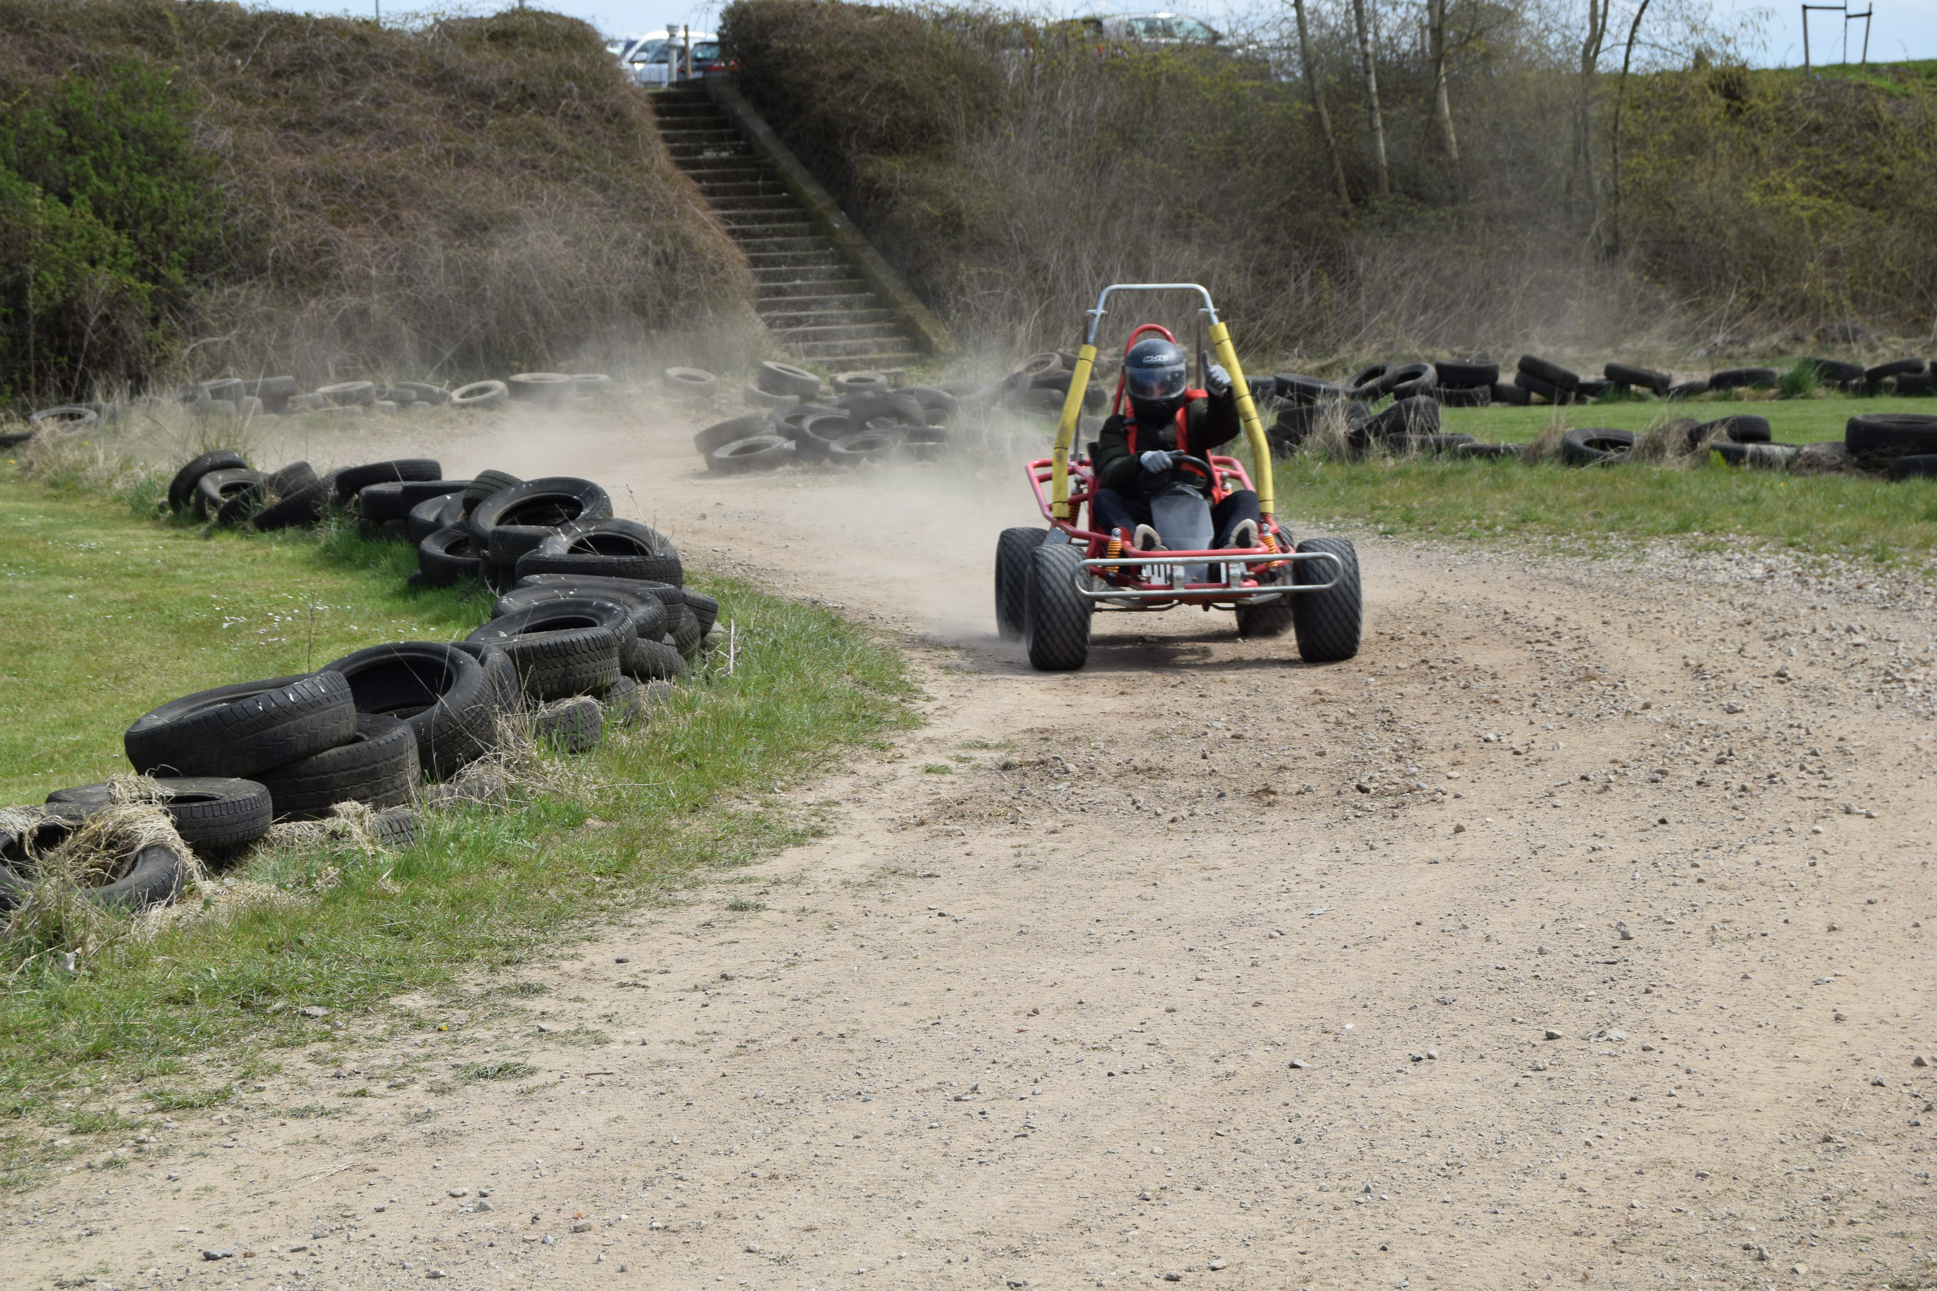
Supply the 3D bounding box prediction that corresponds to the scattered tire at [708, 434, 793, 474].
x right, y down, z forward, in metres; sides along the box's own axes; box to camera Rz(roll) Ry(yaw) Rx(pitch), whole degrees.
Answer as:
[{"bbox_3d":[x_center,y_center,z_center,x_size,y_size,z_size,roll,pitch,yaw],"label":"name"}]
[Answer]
[{"bbox_3d":[-1.612,-1.416,31.000,0.610,0.160,0.610,-12,17,-2],"label":"scattered tire"}]

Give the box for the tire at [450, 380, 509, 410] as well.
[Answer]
[{"bbox_3d":[-5.210,-2.671,44.800,0.610,0.175,0.610,-11,22,5],"label":"tire"}]

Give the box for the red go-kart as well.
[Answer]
[{"bbox_3d":[0.758,-0.681,16.333,1.270,1.420,1.900,-2,5,-6],"label":"red go-kart"}]

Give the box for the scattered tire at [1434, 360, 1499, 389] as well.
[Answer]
[{"bbox_3d":[5.001,-2.721,42.000,0.630,0.205,0.630,2,10,7],"label":"scattered tire"}]

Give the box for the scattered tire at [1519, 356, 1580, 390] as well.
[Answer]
[{"bbox_3d":[5.555,-2.610,40.200,0.610,0.175,0.610,22,3,-1],"label":"scattered tire"}]

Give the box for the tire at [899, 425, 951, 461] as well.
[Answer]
[{"bbox_3d":[-0.413,-1.552,32.300,0.590,0.200,0.590,0,13,0],"label":"tire"}]

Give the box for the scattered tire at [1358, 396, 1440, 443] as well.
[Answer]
[{"bbox_3d":[3.220,-1.682,31.500,0.630,0.190,0.630,-18,3,6],"label":"scattered tire"}]

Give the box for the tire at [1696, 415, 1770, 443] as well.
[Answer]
[{"bbox_3d":[5.315,-1.469,29.300,0.590,0.175,0.590,-12,-10,-2],"label":"tire"}]

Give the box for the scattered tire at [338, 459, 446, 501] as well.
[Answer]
[{"bbox_3d":[-3.448,-0.992,25.000,0.615,0.165,0.615,-9,-4,-1],"label":"scattered tire"}]

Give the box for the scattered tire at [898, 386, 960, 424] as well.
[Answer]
[{"bbox_3d":[-0.395,-1.900,34.200,0.620,0.190,0.620,0,-20,0],"label":"scattered tire"}]

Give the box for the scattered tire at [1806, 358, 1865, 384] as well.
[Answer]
[{"bbox_3d":[9.051,-2.872,43.800,0.600,0.170,0.600,9,3,11],"label":"scattered tire"}]

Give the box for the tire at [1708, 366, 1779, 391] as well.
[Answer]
[{"bbox_3d":[7.802,-2.682,42.200,0.660,0.175,0.660,-4,-4,11],"label":"tire"}]

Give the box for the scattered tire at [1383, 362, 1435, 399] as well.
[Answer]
[{"bbox_3d":[4.498,-2.672,42.500,0.545,0.170,0.545,-22,21,7],"label":"scattered tire"}]

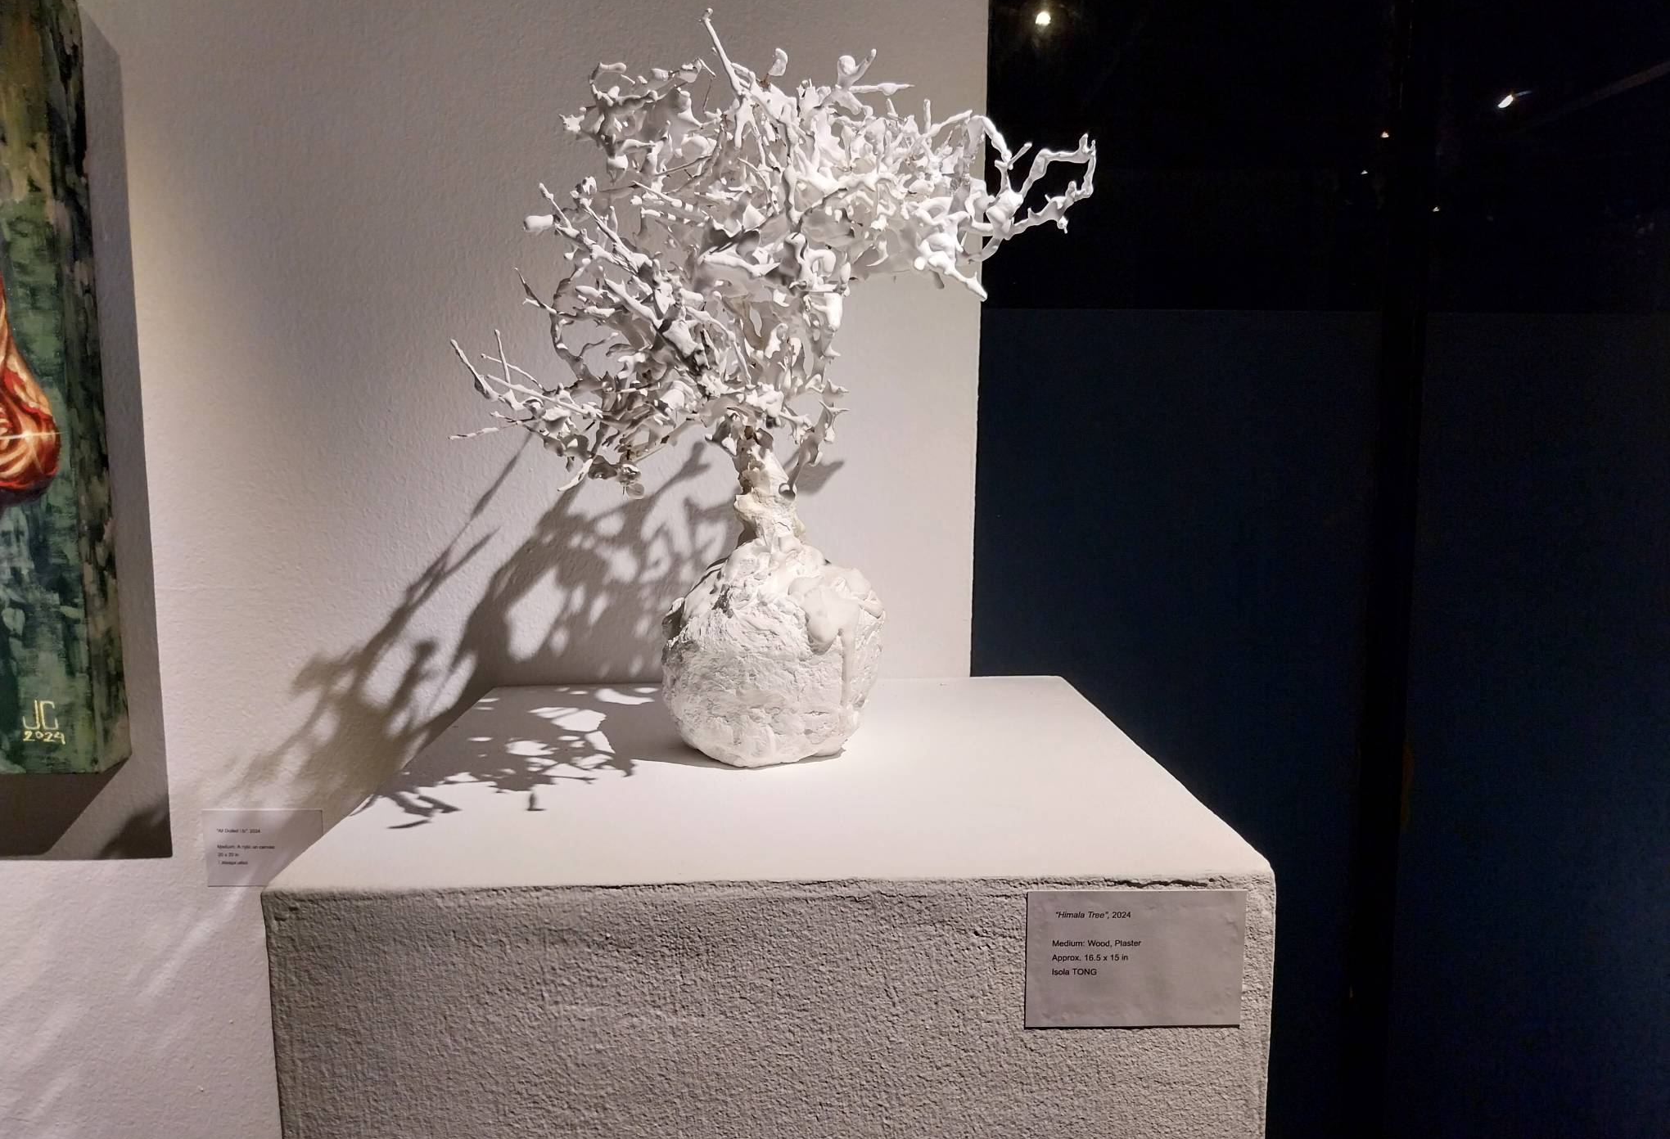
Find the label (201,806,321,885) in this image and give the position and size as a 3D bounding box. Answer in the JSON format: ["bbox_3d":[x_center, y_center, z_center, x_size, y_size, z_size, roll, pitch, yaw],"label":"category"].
[{"bbox_3d":[-0.421,0.206,0.926,0.087,0.058,0.003,0,7,-2],"label":"label"}]

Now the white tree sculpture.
[{"bbox_3d":[-0.035,-0.101,0.692,0.355,0.413,0.285,0,7,0],"label":"white tree sculpture"}]

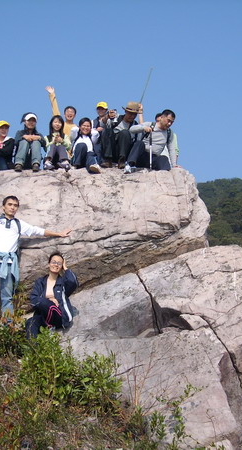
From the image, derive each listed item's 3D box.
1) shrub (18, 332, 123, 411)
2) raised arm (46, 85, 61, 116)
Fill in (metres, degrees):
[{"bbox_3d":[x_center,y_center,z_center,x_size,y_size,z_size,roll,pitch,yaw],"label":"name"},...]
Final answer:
[{"bbox_3d":[-0.501,1.425,5.900,1.000,0.800,0.750,0,-5,0],"label":"shrub"},{"bbox_3d":[-0.994,-1.832,9.000,0.160,0.530,0.140,-12,-3,-1],"label":"raised arm"}]

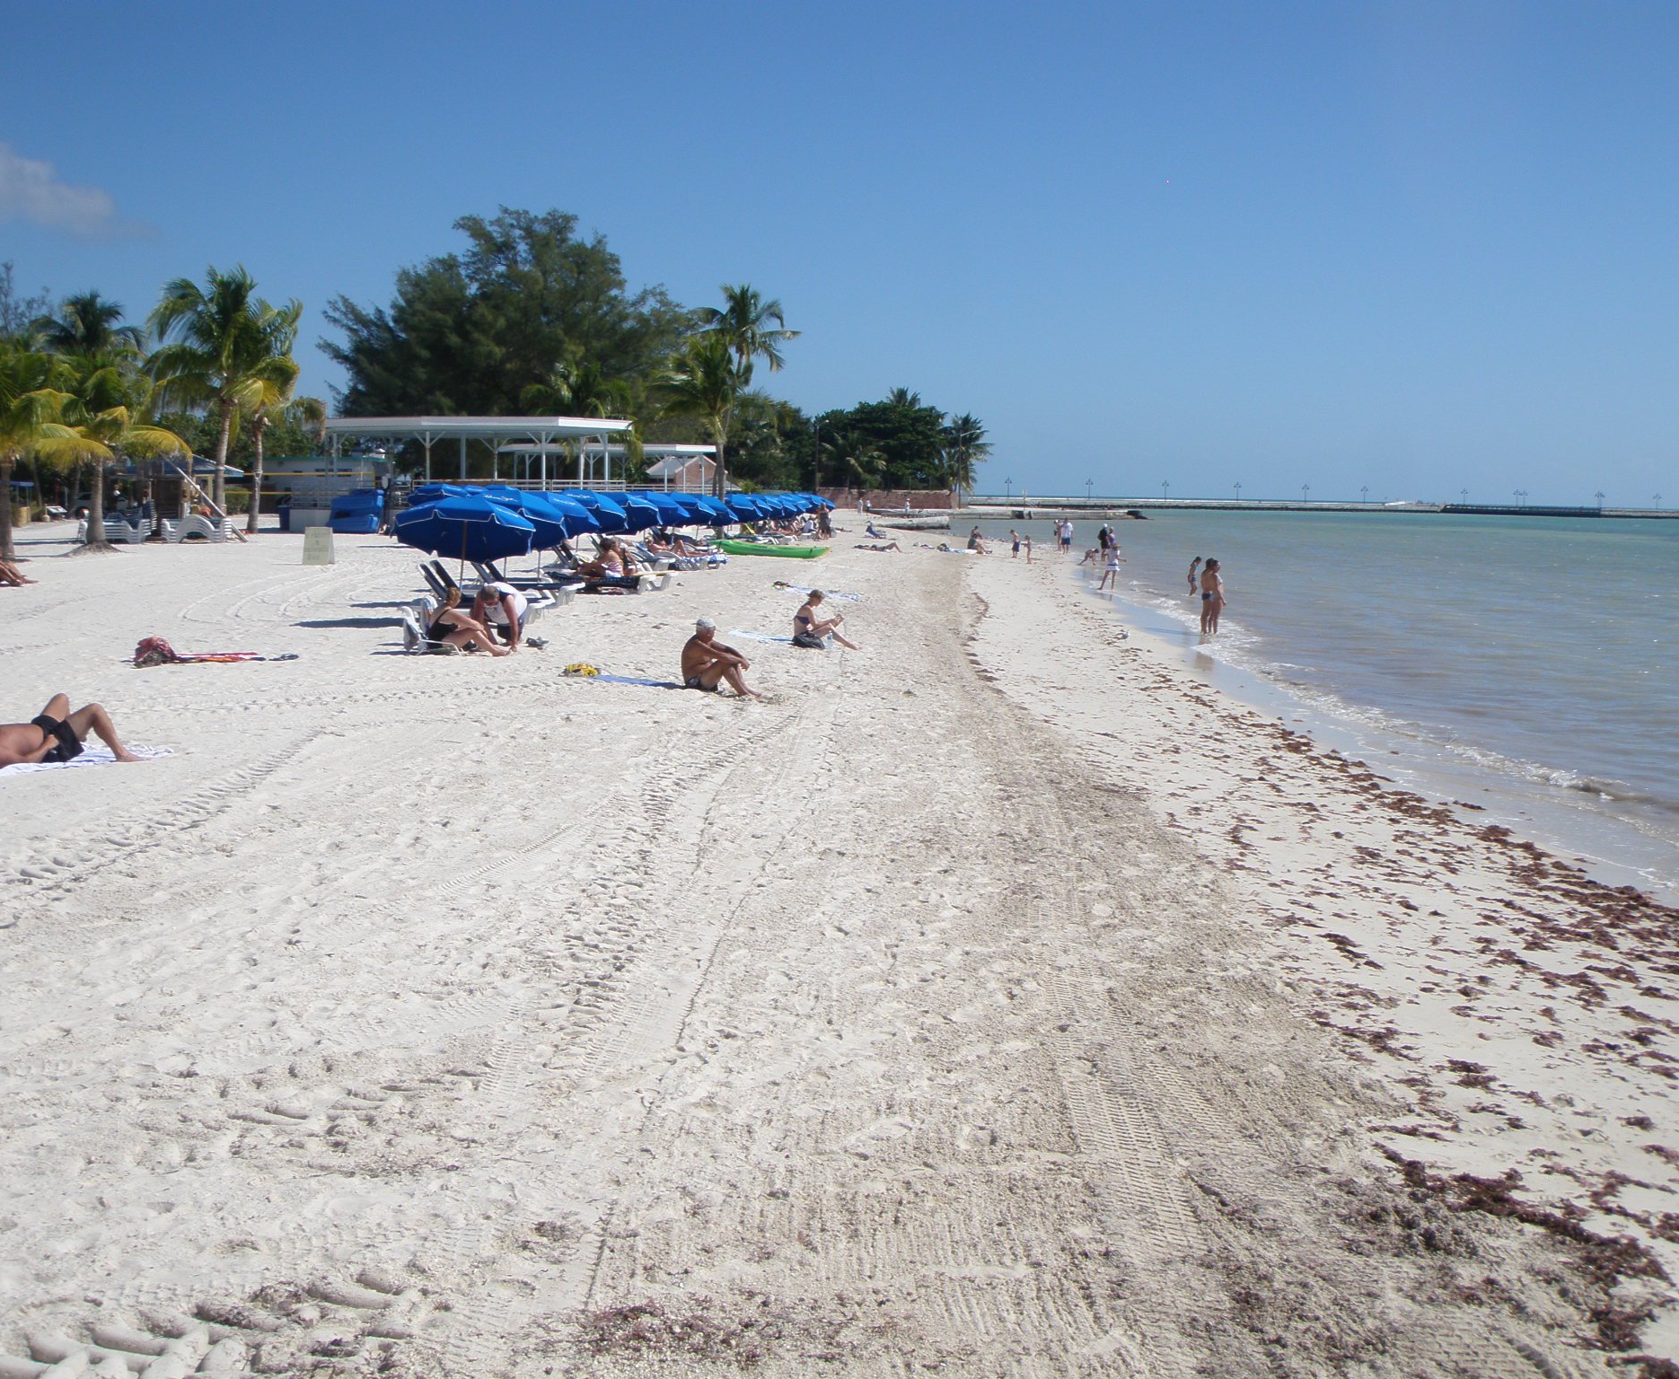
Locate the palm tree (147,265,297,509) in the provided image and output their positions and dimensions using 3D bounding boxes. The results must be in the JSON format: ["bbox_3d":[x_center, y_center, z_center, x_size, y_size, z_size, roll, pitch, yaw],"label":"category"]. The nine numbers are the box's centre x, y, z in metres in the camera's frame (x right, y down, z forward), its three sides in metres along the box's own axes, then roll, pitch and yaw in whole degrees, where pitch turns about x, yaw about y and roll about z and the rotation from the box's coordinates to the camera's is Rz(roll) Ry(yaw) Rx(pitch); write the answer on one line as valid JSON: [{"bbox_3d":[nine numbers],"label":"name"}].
[{"bbox_3d":[-25.916,-12.047,84.000,5.400,10.800,5.600,1,6,0],"label":"palm tree"}]

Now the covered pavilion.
[{"bbox_3d":[-16.217,-9.769,88.500,14.000,4.000,13.000,-1,6,-20],"label":"covered pavilion"}]

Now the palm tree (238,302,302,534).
[{"bbox_3d":[-23.145,-10.990,81.000,4.000,9.400,4.000,1,6,0],"label":"palm tree"}]

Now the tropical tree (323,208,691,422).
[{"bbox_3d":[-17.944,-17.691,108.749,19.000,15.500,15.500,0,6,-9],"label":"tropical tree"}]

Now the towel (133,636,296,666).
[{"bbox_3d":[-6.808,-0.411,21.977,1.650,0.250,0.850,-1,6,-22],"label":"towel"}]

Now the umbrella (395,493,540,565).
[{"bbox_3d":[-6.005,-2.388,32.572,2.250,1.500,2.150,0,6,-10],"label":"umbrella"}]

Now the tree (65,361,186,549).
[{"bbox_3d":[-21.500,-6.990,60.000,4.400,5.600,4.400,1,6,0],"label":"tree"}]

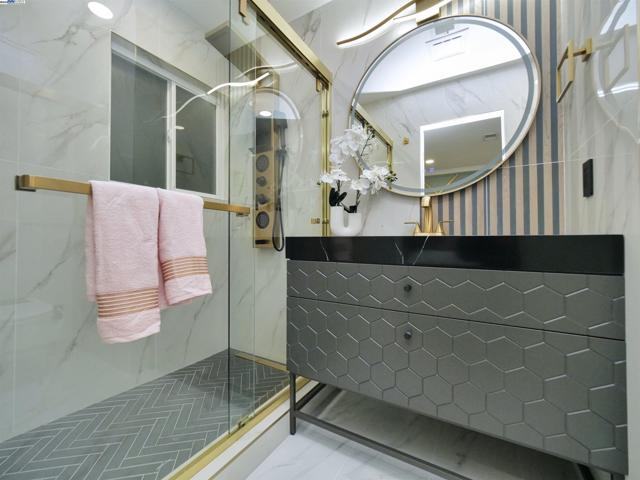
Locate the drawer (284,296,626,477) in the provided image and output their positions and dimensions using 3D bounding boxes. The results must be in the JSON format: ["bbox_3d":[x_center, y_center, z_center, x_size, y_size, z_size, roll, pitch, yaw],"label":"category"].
[{"bbox_3d":[0.425,0.424,1.113,1.060,0.333,0.460,0,-1,31],"label":"drawer"}]

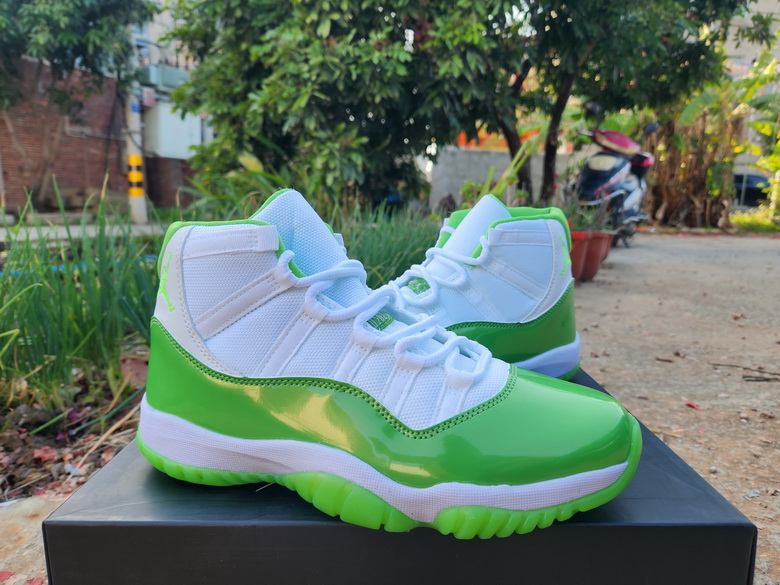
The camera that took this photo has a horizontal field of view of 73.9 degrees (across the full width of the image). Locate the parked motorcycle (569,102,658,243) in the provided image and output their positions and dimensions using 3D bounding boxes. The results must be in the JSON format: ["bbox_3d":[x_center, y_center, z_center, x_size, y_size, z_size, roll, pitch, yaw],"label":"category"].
[{"bbox_3d":[1.980,-0.950,4.400,0.700,1.160,1.760,7,11,38],"label":"parked motorcycle"}]

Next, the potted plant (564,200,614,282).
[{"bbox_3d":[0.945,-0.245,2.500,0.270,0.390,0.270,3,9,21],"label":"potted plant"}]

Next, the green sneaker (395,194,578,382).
[{"bbox_3d":[0.033,0.007,0.453,0.300,0.172,0.115,-2,9,-11],"label":"green sneaker"}]

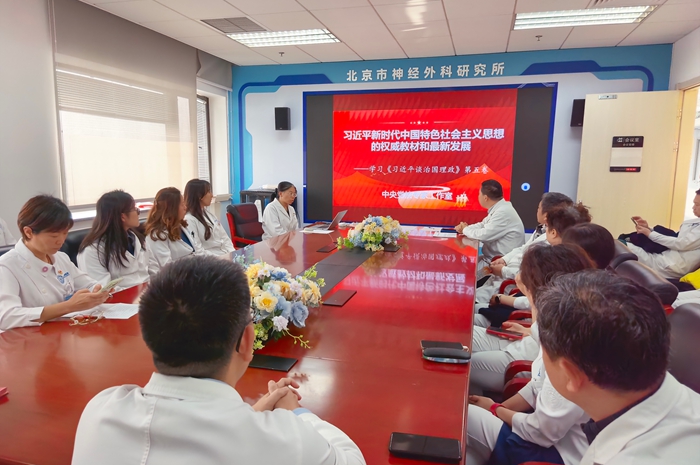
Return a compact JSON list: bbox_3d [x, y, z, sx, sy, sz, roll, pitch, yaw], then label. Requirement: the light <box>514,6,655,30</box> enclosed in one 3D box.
[{"bbox_3d":[2.134,-2.004,4.516,1.170,0.080,0.560,3,8,15],"label":"light"}]

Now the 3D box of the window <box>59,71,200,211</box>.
[{"bbox_3d":[-2.154,-0.915,5.033,0.100,1.180,2.000,3,8,15],"label":"window"}]

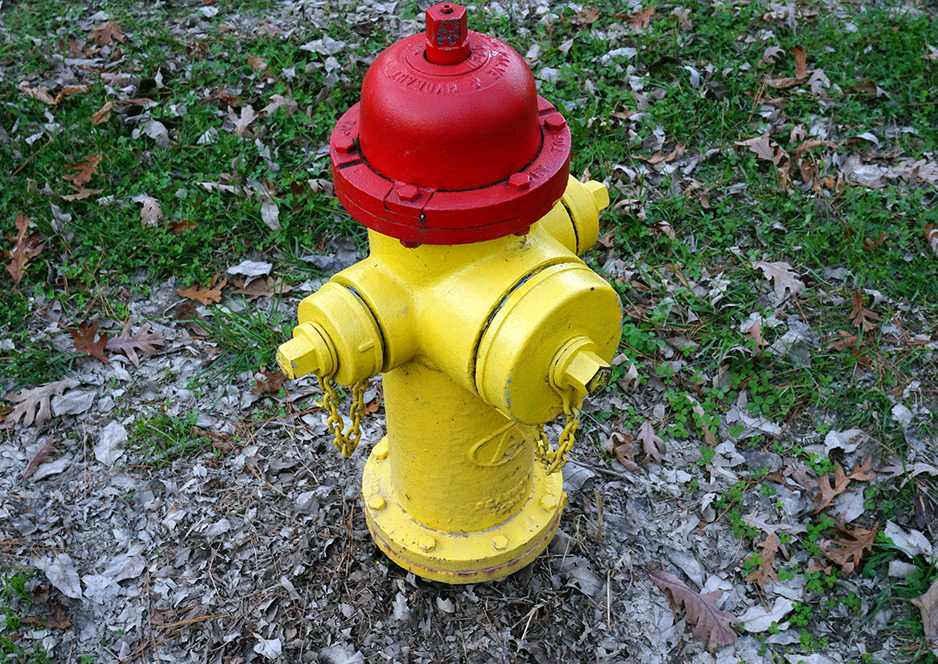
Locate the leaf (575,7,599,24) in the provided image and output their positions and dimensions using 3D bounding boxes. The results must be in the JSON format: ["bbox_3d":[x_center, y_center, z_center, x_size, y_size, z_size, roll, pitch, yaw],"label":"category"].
[{"bbox_3d":[0.267,-0.711,2.615,0.045,0.020,0.067,19,47,21],"label":"leaf"}]

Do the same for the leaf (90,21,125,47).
[{"bbox_3d":[-0.863,-0.702,2.765,0.077,0.028,0.072,-19,65,-16],"label":"leaf"}]

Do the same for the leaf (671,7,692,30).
[{"bbox_3d":[0.518,-0.751,2.773,0.044,0.022,0.071,-41,69,-12],"label":"leaf"}]

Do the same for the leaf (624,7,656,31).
[{"bbox_3d":[0.393,-0.698,2.598,0.088,0.025,0.062,-18,45,-17],"label":"leaf"}]

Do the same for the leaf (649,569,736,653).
[{"bbox_3d":[0.312,0.365,1.569,0.077,0.025,0.155,-18,45,-18],"label":"leaf"}]

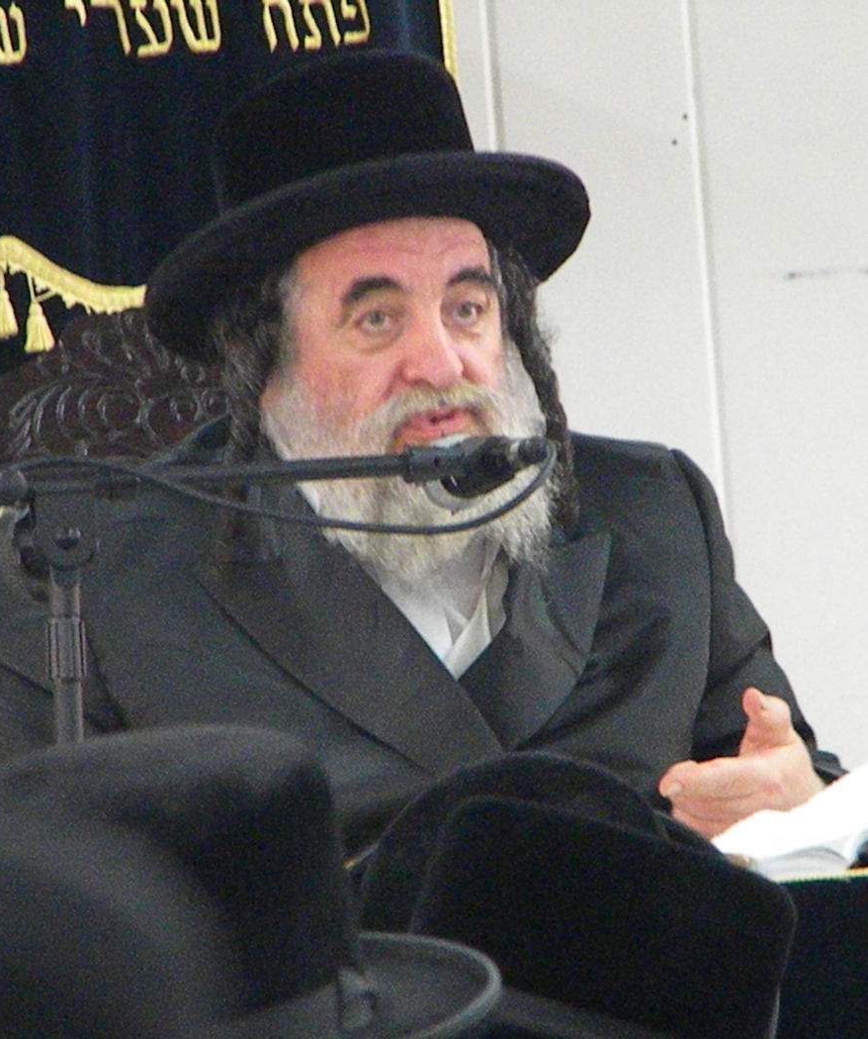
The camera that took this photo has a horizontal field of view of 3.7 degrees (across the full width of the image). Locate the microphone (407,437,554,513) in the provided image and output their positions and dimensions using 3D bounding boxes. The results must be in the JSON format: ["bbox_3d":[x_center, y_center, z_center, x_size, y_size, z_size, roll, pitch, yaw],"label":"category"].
[{"bbox_3d":[0.031,-0.033,8.900,0.057,0.055,0.170,-4,-4,-20],"label":"microphone"}]

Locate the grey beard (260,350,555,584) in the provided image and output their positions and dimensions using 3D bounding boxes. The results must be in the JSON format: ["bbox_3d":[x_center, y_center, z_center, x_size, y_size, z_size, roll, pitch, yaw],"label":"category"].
[{"bbox_3d":[-0.019,-0.036,9.130,0.170,0.152,0.125,-5,-8,-23],"label":"grey beard"}]

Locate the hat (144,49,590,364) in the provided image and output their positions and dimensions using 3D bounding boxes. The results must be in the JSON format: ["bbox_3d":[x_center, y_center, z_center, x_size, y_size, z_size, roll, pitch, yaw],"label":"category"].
[{"bbox_3d":[-0.059,-0.232,9.192,0.305,0.130,0.340,-3,-23,-23],"label":"hat"}]

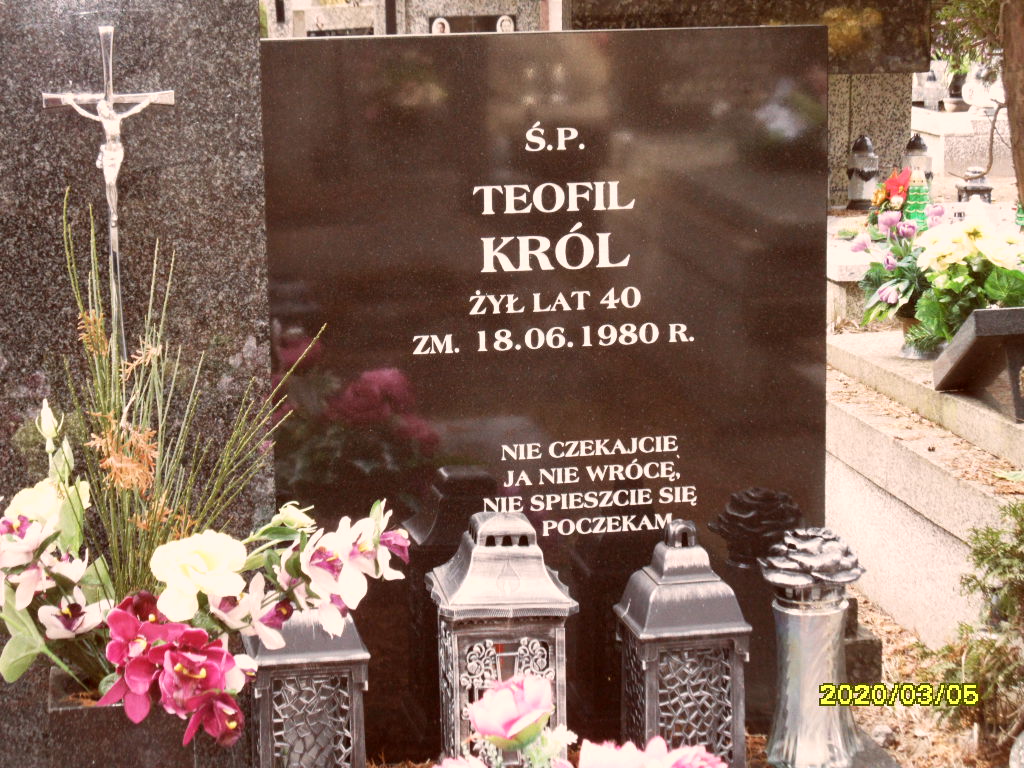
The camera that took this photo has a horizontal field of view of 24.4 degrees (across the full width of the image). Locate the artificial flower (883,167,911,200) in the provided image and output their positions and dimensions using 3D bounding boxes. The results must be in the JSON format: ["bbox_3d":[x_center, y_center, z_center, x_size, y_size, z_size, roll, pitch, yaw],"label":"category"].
[{"bbox_3d":[1.037,-0.538,6.350,0.073,0.086,0.060,0,13,6],"label":"artificial flower"}]

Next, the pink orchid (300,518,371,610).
[{"bbox_3d":[-0.168,0.171,2.240,0.066,0.084,0.050,0,13,6],"label":"pink orchid"}]

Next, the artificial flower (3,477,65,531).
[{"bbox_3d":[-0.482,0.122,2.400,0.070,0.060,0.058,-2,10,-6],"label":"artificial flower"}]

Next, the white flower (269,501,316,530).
[{"bbox_3d":[-0.227,0.136,2.450,0.049,0.033,0.040,-1,10,0],"label":"white flower"}]

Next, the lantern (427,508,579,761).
[{"bbox_3d":[-0.008,0.258,2.329,0.129,0.262,0.129,-3,13,-9],"label":"lantern"}]

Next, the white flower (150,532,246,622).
[{"bbox_3d":[-0.296,0.181,2.240,0.090,0.079,0.060,-2,13,-6],"label":"white flower"}]

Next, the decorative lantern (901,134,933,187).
[{"bbox_3d":[1.077,-0.560,6.300,0.086,0.203,0.086,-1,10,0],"label":"decorative lantern"}]

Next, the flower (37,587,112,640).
[{"bbox_3d":[-0.421,0.219,2.270,0.069,0.045,0.045,-2,13,-5],"label":"flower"}]

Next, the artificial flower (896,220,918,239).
[{"bbox_3d":[0.827,-0.323,4.950,0.045,0.040,0.045,-1,10,0],"label":"artificial flower"}]

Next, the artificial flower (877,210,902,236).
[{"bbox_3d":[0.790,-0.336,4.950,0.050,0.052,0.048,-1,10,0],"label":"artificial flower"}]

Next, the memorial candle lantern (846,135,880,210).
[{"bbox_3d":[0.993,-0.599,6.700,0.086,0.215,0.086,1,13,7],"label":"memorial candle lantern"}]

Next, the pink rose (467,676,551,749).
[{"bbox_3d":[0.000,0.250,1.800,0.065,0.057,0.062,-1,10,0],"label":"pink rose"}]

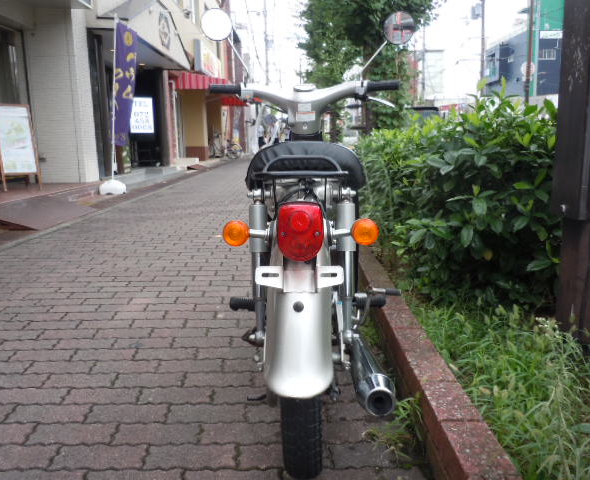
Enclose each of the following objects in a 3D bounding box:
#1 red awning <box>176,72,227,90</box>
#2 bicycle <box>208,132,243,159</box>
[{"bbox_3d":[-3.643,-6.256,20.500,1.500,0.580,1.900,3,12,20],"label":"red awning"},{"bbox_3d":[-3.061,-4.162,22.800,1.620,1.080,0.560,1,11,6],"label":"bicycle"}]

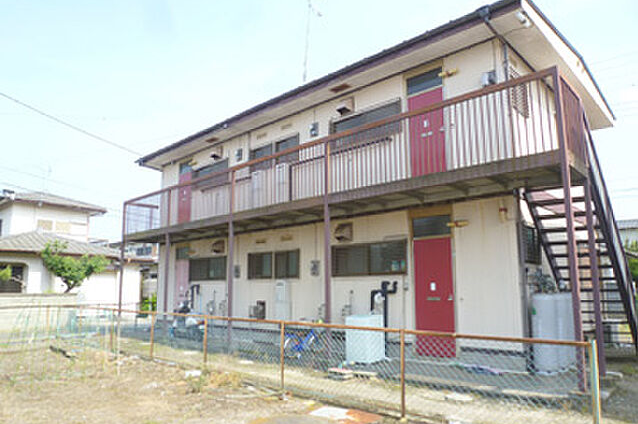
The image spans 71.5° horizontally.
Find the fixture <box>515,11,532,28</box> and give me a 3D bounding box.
[{"bbox_3d":[3.032,-2.857,6.566,0.148,0.141,0.323,-9,-14,42],"label":"fixture"}]

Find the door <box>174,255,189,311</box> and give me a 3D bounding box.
[{"bbox_3d":[-4.243,2.512,13.639,0.753,2.080,0.071,-10,-13,43],"label":"door"}]

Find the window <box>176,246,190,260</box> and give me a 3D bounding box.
[{"bbox_3d":[-4.004,1.221,12.973,0.733,0.356,0.074,-9,-14,42],"label":"window"}]

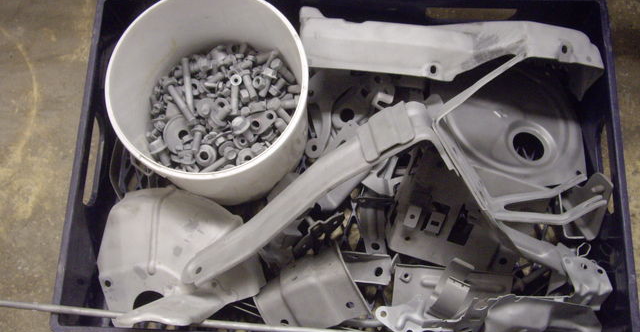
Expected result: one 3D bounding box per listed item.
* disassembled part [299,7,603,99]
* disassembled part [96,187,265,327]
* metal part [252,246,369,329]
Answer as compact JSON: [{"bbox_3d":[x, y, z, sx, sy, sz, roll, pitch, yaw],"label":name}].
[{"bbox_3d":[0.149,-0.136,0.845,0.345,0.080,0.090,1,73,3],"label":"disassembled part"},{"bbox_3d":[-0.155,0.105,0.807,0.182,0.085,0.160,1,73,3],"label":"disassembled part"},{"bbox_3d":[-0.007,0.158,0.811,0.112,0.060,0.092,-30,74,-6],"label":"metal part"}]

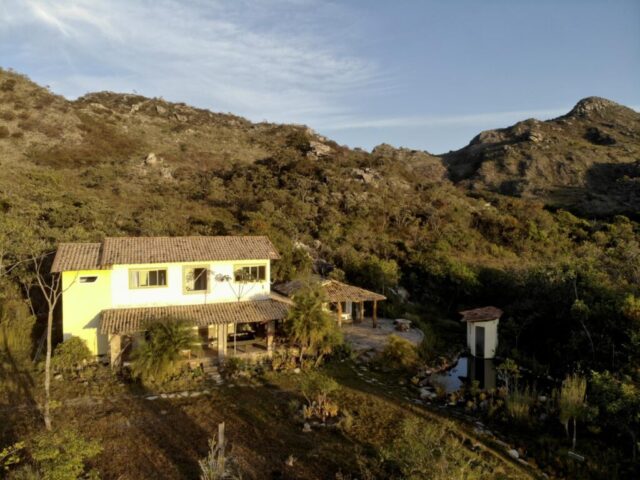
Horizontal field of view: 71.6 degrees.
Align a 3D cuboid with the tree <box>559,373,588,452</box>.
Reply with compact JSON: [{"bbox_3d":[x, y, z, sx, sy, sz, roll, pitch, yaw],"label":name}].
[{"bbox_3d":[10.798,7.305,18.900,1.240,3.223,1.300,1,2,30],"label":"tree"}]

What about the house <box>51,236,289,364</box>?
[{"bbox_3d":[-10.386,3.776,31.610,14.250,7.900,8.800,-1,2,-22],"label":"house"}]

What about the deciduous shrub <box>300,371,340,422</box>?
[{"bbox_3d":[0.024,7.654,21.700,1.898,2.467,1.900,0,2,0],"label":"deciduous shrub"}]

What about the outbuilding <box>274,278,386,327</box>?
[{"bbox_3d":[0.603,5.509,40.741,7.000,4.000,9.400,-1,2,-22],"label":"outbuilding"}]

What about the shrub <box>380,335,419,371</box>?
[{"bbox_3d":[4.981,7.049,27.800,2.309,2.188,2.200,0,2,10],"label":"shrub"}]

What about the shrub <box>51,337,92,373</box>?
[{"bbox_3d":[-14.674,6.761,26.200,2.406,2.062,2.200,-1,2,-29],"label":"shrub"}]

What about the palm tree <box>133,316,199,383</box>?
[{"bbox_3d":[-9.019,6.450,25.900,3.964,3.850,3.700,-1,2,-19],"label":"palm tree"}]

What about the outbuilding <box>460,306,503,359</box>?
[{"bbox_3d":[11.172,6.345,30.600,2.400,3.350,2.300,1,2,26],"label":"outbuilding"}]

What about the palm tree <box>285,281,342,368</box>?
[{"bbox_3d":[-0.418,5.428,28.500,3.614,5.483,3.600,0,2,-1],"label":"palm tree"}]

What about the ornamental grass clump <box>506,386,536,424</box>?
[{"bbox_3d":[9.719,7.982,21.400,1.350,1.620,1.350,1,2,25],"label":"ornamental grass clump"}]

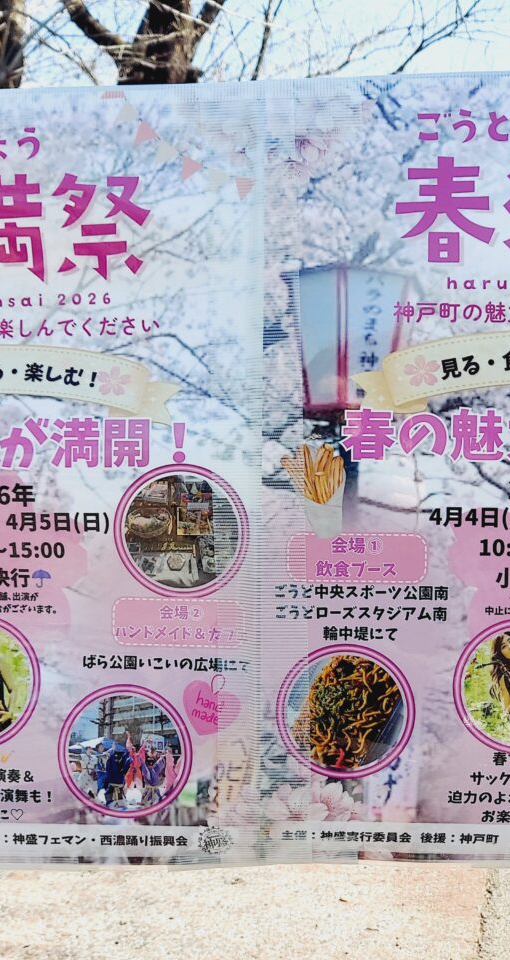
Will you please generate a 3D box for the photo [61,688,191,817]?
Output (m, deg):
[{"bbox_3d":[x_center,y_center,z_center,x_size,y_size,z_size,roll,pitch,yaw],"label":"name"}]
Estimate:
[{"bbox_3d":[-0.071,0.148,0.502,0.071,0.071,0.005,0,1,3],"label":"photo"}]

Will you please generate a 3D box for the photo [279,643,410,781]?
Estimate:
[{"bbox_3d":[0.048,0.123,0.492,0.071,0.071,0.005,0,3,4],"label":"photo"}]

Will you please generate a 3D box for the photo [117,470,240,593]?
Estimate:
[{"bbox_3d":[-0.040,0.028,0.497,0.068,0.068,0.005,0,1,6],"label":"photo"}]

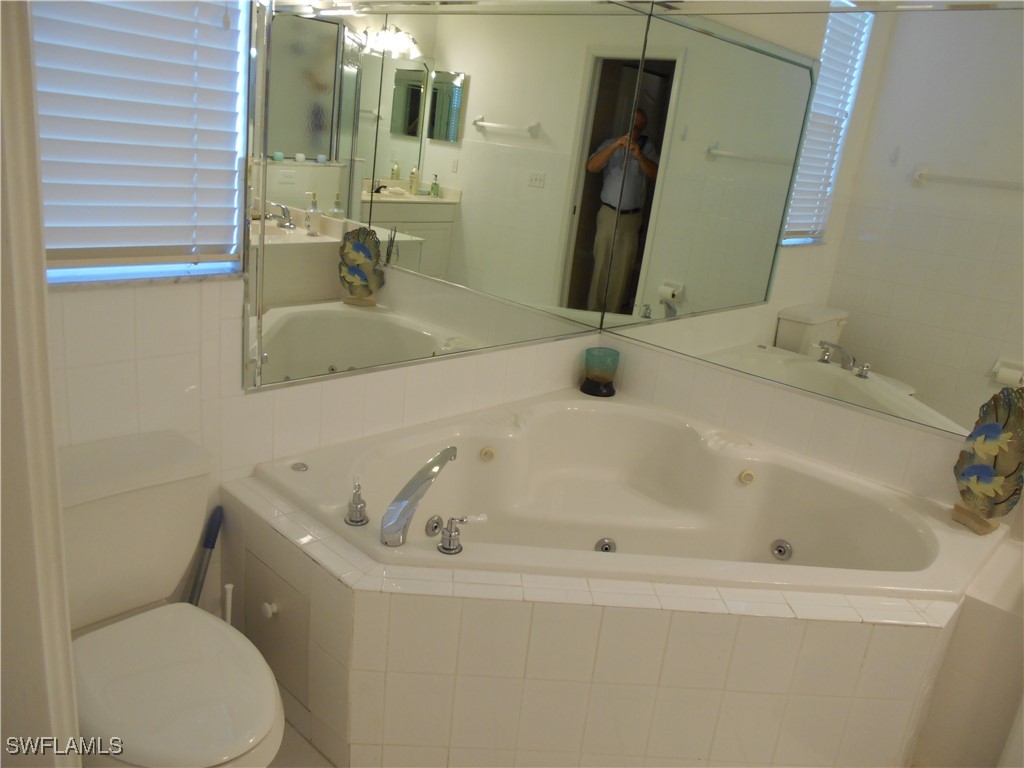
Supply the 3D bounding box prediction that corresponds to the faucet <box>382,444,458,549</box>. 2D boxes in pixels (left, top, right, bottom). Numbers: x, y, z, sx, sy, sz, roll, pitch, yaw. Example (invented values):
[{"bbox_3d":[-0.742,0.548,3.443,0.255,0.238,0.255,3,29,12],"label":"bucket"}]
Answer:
[{"bbox_3d":[-0.225,0.275,1.905,0.057,0.150,0.304,13,19,22],"label":"faucet"}]

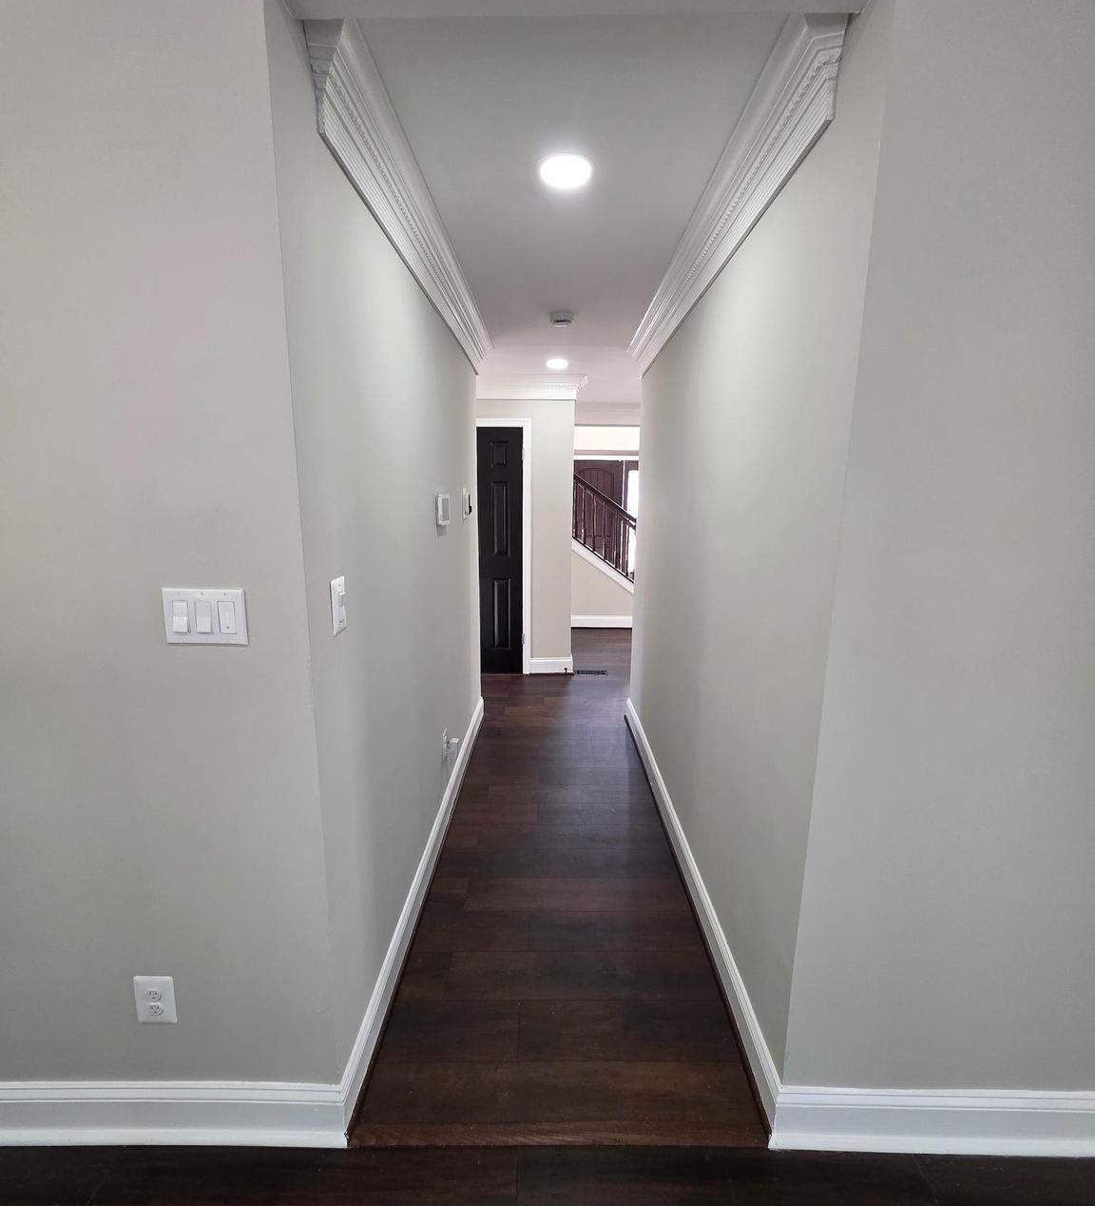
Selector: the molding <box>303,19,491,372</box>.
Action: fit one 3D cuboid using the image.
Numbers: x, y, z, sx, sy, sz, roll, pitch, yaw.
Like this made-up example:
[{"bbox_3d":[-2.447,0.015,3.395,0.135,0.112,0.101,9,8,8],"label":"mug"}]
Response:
[{"bbox_3d":[-0.407,-1.266,2.236,0.092,0.181,2.467,0,11,1],"label":"molding"}]

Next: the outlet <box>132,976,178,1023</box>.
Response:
[{"bbox_3d":[-0.901,0.912,1.255,0.078,0.120,0.012,0,11,1],"label":"outlet"}]

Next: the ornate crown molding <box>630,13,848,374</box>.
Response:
[{"bbox_3d":[0.531,-1.260,2.228,0.092,0.181,2.550,0,11,1],"label":"ornate crown molding"}]

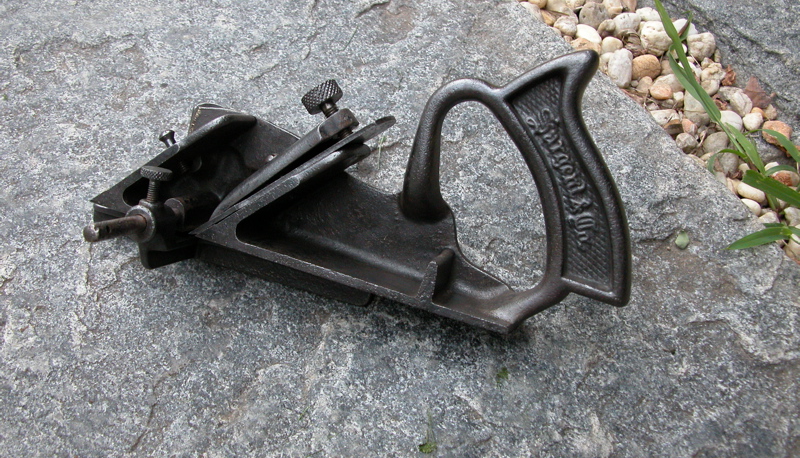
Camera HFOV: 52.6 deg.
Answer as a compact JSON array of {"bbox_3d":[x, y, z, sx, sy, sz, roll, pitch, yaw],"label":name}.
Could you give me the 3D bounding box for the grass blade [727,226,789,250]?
[{"bbox_3d":[0.178,0.004,0.402,0.034,0.008,0.009,-10,47,-9],"label":"grass blade"}]

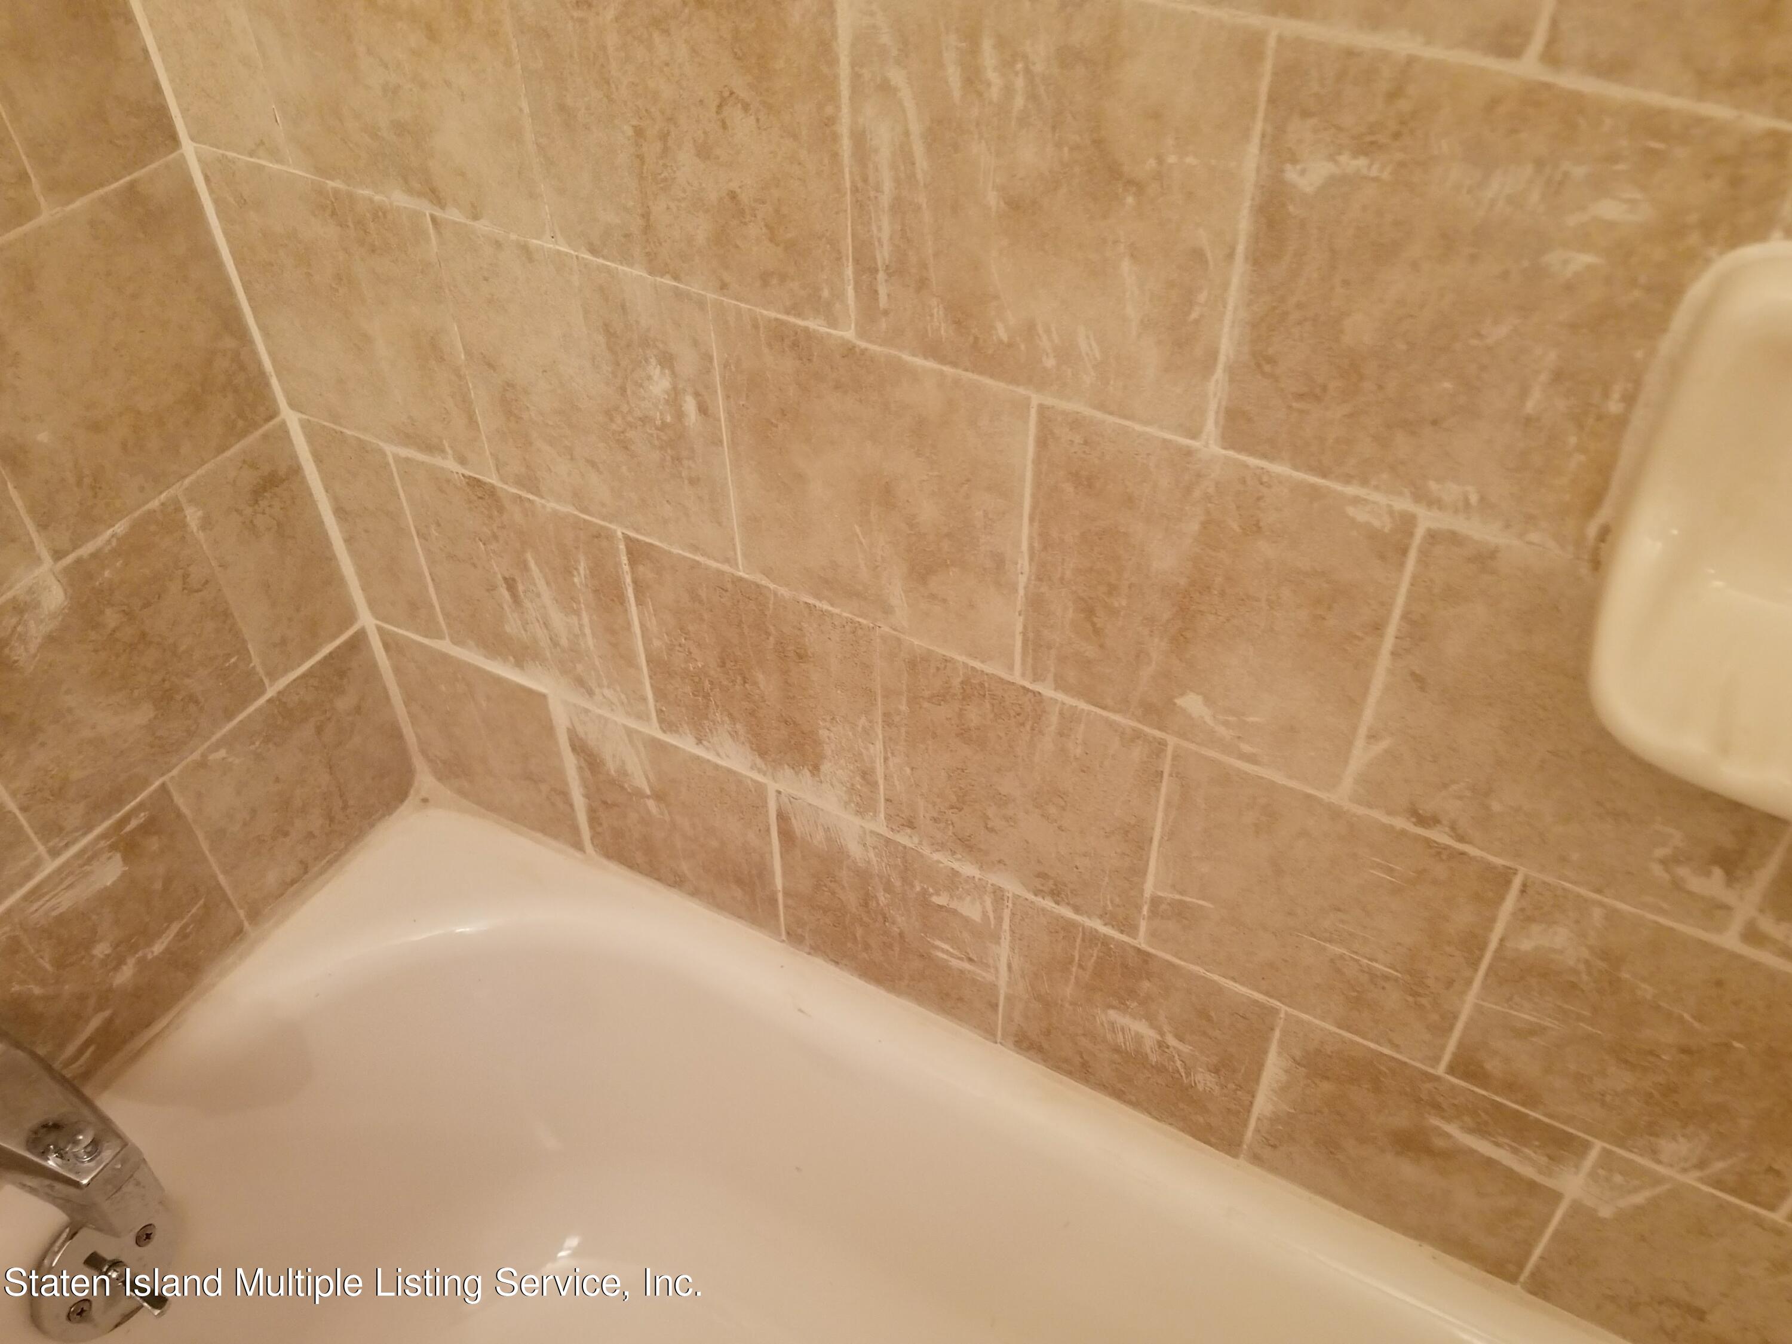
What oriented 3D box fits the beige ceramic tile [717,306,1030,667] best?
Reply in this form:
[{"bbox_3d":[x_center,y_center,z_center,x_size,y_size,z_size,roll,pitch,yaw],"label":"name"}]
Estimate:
[{"bbox_3d":[-0.009,-0.080,0.601,0.150,0.150,0.009,21,48,20],"label":"beige ceramic tile"}]

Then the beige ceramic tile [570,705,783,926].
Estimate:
[{"bbox_3d":[-0.142,0.094,0.867,0.154,0.153,0.009,21,48,20],"label":"beige ceramic tile"}]

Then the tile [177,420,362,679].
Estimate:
[{"bbox_3d":[-0.375,-0.068,0.811,0.009,0.153,0.074,21,48,20],"label":"tile"}]

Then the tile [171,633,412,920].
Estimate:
[{"bbox_3d":[-0.395,0.069,0.894,0.009,0.150,0.152,21,48,20],"label":"tile"}]

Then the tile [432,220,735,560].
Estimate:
[{"bbox_3d":[-0.145,-0.134,0.651,0.153,0.150,0.009,21,48,20],"label":"tile"}]

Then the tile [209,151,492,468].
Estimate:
[{"bbox_3d":[-0.282,-0.185,0.705,0.151,0.151,0.009,21,48,20],"label":"tile"}]

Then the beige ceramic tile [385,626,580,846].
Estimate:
[{"bbox_3d":[-0.280,0.045,0.924,0.151,0.153,0.009,21,48,20],"label":"beige ceramic tile"}]

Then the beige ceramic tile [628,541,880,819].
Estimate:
[{"bbox_3d":[-0.074,0.004,0.730,0.152,0.149,0.009,21,48,20],"label":"beige ceramic tile"}]

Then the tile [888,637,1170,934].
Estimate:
[{"bbox_3d":[0.061,0.056,0.679,0.151,0.149,0.009,21,48,20],"label":"tile"}]

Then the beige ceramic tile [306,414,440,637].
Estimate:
[{"bbox_3d":[-0.316,-0.085,0.826,0.069,0.152,0.009,21,48,20],"label":"beige ceramic tile"}]

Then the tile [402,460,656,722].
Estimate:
[{"bbox_3d":[-0.213,-0.049,0.784,0.155,0.150,0.009,21,48,20],"label":"tile"}]

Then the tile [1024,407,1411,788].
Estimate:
[{"bbox_3d":[0.124,-0.029,0.550,0.151,0.149,0.009,21,48,20],"label":"tile"}]

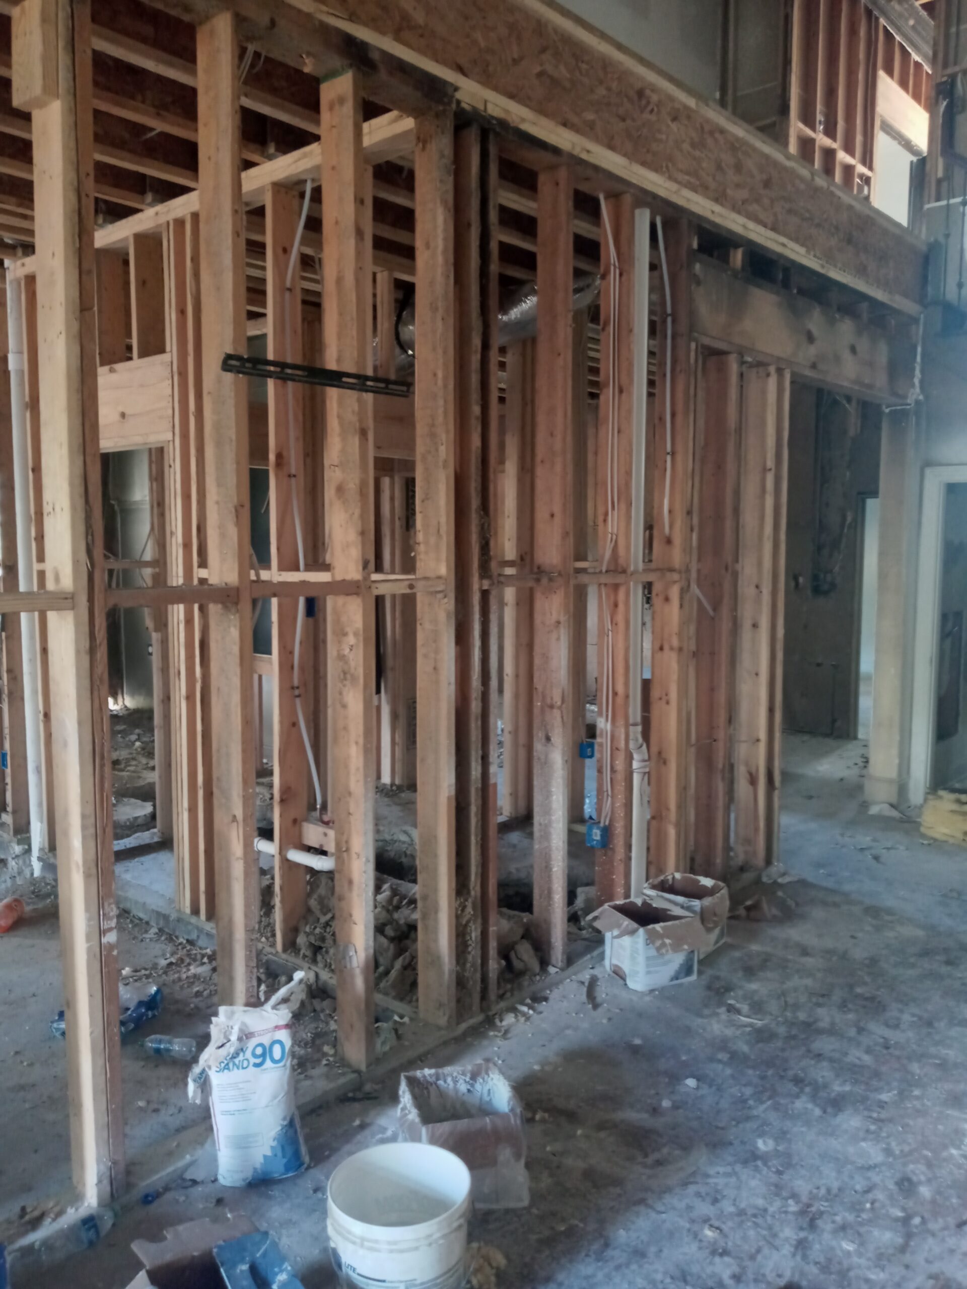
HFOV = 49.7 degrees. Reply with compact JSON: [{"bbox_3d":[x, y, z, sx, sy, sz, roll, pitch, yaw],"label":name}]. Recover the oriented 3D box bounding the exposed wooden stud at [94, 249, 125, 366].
[{"bbox_3d":[-1.681,-1.516,4.724,0.038,0.509,0.140,5,7,40],"label":"exposed wooden stud"}]

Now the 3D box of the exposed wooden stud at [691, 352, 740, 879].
[{"bbox_3d":[1.087,-0.090,4.920,0.138,2.490,0.040,5,7,41],"label":"exposed wooden stud"}]

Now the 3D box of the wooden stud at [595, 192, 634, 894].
[{"bbox_3d":[0.529,-0.261,4.227,0.140,2.948,0.040,5,7,40],"label":"wooden stud"}]

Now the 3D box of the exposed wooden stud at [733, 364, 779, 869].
[{"bbox_3d":[1.366,-0.120,5.239,0.138,2.490,0.040,5,7,41],"label":"exposed wooden stud"}]

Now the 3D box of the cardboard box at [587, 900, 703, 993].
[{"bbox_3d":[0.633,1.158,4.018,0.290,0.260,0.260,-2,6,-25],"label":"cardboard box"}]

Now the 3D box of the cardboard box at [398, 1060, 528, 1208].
[{"bbox_3d":[-0.049,1.277,2.725,0.275,0.250,0.275,-1,6,-12],"label":"cardboard box"}]

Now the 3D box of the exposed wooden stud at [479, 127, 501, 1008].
[{"bbox_3d":[-0.019,-0.200,3.587,0.140,2.948,0.040,5,7,40],"label":"exposed wooden stud"}]

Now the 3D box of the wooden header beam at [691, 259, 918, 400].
[{"bbox_3d":[1.722,-1.574,5.504,0.140,0.356,2.743,5,7,40],"label":"wooden header beam"}]

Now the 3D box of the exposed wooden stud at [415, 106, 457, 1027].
[{"bbox_3d":[-0.159,-0.182,3.424,0.140,2.942,0.040,5,7,40],"label":"exposed wooden stud"}]

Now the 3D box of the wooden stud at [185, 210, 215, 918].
[{"bbox_3d":[-1.169,-0.291,4.452,0.039,2.960,0.138,5,7,41],"label":"wooden stud"}]

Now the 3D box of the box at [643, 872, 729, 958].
[{"bbox_3d":[0.848,1.133,4.350,0.260,0.250,0.260,4,7,37],"label":"box"}]

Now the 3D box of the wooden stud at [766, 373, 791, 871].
[{"bbox_3d":[1.453,-0.116,5.331,0.140,2.514,0.042,5,7,40],"label":"wooden stud"}]

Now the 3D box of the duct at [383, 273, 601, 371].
[{"bbox_3d":[0.050,-1.770,5.720,1.270,0.460,0.420,1,6,8],"label":"duct"}]

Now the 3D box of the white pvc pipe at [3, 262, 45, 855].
[{"bbox_3d":[-2.438,-0.375,5.552,0.065,3.220,0.065,5,7,41],"label":"white pvc pipe"}]

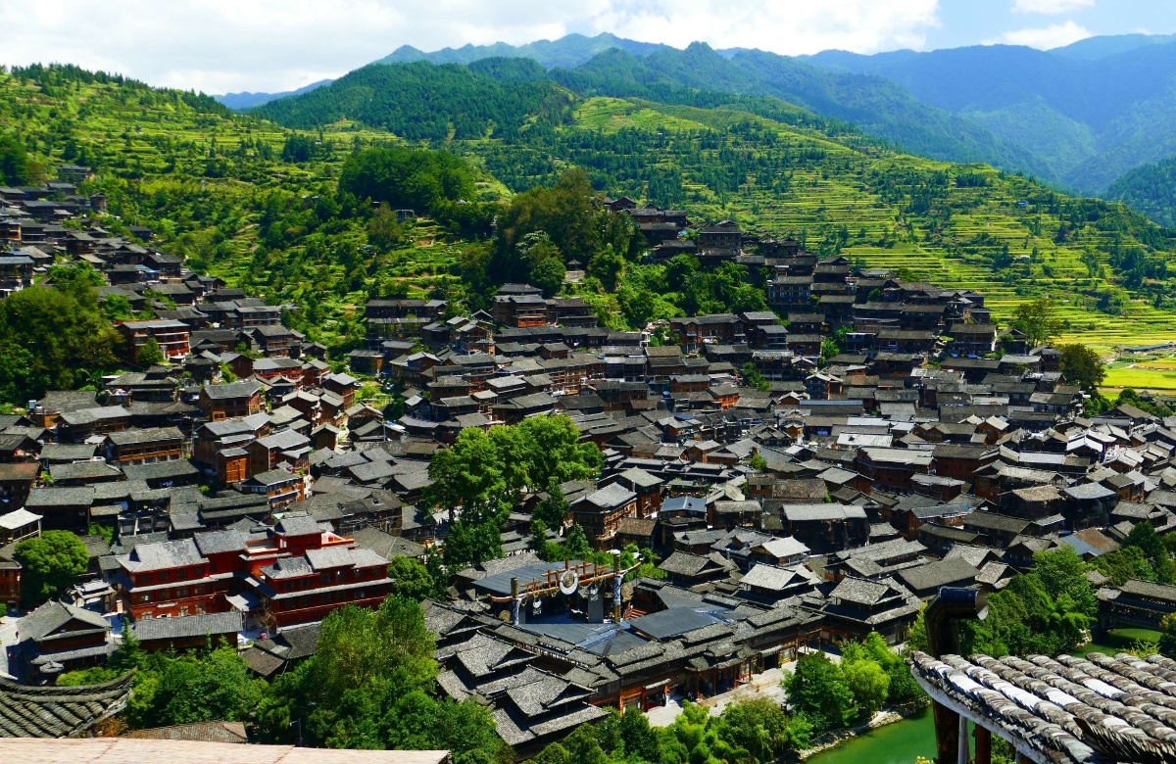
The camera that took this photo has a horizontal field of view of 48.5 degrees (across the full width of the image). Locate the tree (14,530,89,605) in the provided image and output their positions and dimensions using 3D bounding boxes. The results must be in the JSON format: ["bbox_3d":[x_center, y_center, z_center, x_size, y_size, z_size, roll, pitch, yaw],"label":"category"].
[{"bbox_3d":[-111.700,39.270,272.000,15.300,16.990,14.500,-3,8,-23],"label":"tree"}]

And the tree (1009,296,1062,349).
[{"bbox_3d":[147.560,-19.030,430.000,16.500,17.000,15.500,0,8,0],"label":"tree"}]

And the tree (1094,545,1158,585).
[{"bbox_3d":[116.230,40.290,282.000,13.000,9.800,11.500,0,8,0],"label":"tree"}]

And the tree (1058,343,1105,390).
[{"bbox_3d":[198.670,-5.100,525.000,18.500,20.740,18.000,3,8,21],"label":"tree"}]

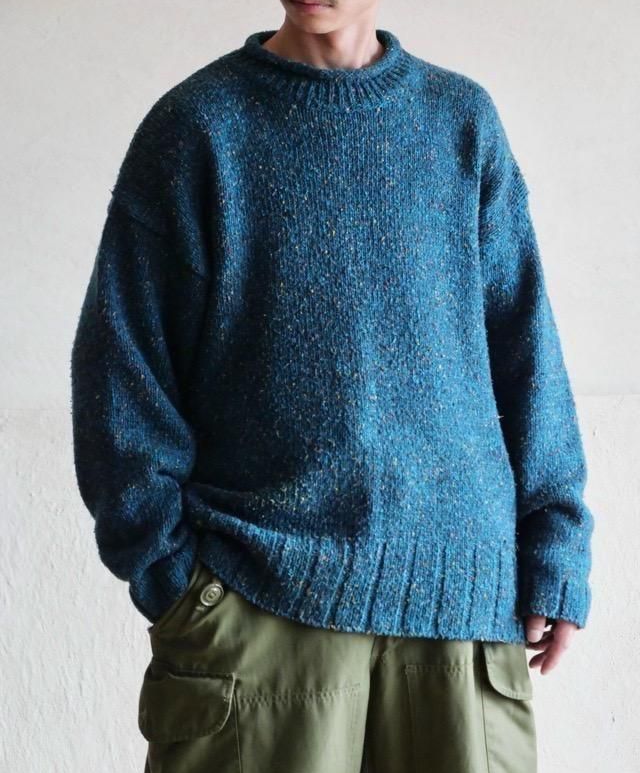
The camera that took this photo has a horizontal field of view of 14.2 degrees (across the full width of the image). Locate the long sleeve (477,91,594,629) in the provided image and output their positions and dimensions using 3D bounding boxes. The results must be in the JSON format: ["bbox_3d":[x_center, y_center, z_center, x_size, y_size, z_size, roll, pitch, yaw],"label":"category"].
[{"bbox_3d":[0.244,-0.030,2.900,0.128,0.605,0.180,-4,2,-12],"label":"long sleeve"}]

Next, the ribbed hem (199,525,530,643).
[{"bbox_3d":[0.042,0.220,2.870,0.390,0.125,0.260,0,2,-12],"label":"ribbed hem"}]

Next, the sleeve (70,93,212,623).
[{"bbox_3d":[-0.196,-0.032,2.820,0.155,0.585,0.210,0,2,-14],"label":"sleeve"}]

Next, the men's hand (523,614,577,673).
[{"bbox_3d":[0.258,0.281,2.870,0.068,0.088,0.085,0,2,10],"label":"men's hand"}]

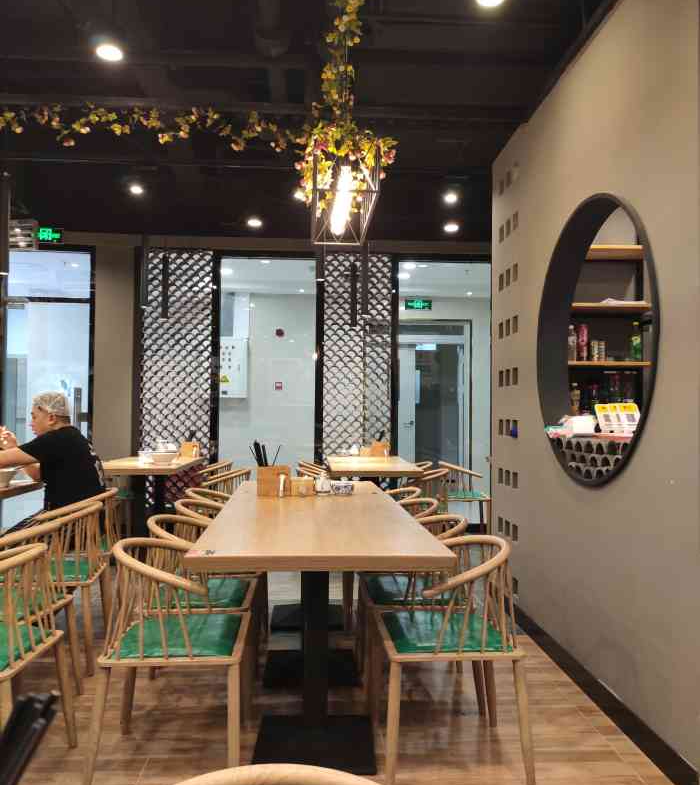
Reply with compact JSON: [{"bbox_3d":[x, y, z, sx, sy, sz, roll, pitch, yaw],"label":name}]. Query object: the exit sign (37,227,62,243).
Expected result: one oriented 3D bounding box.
[{"bbox_3d":[-2.919,-1.528,6.558,0.280,0.150,0.050,1,-2,-4],"label":"exit sign"}]

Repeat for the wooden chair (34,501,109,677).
[{"bbox_3d":[-1.377,0.881,3.174,0.490,0.750,0.480,1,-2,-7],"label":"wooden chair"}]

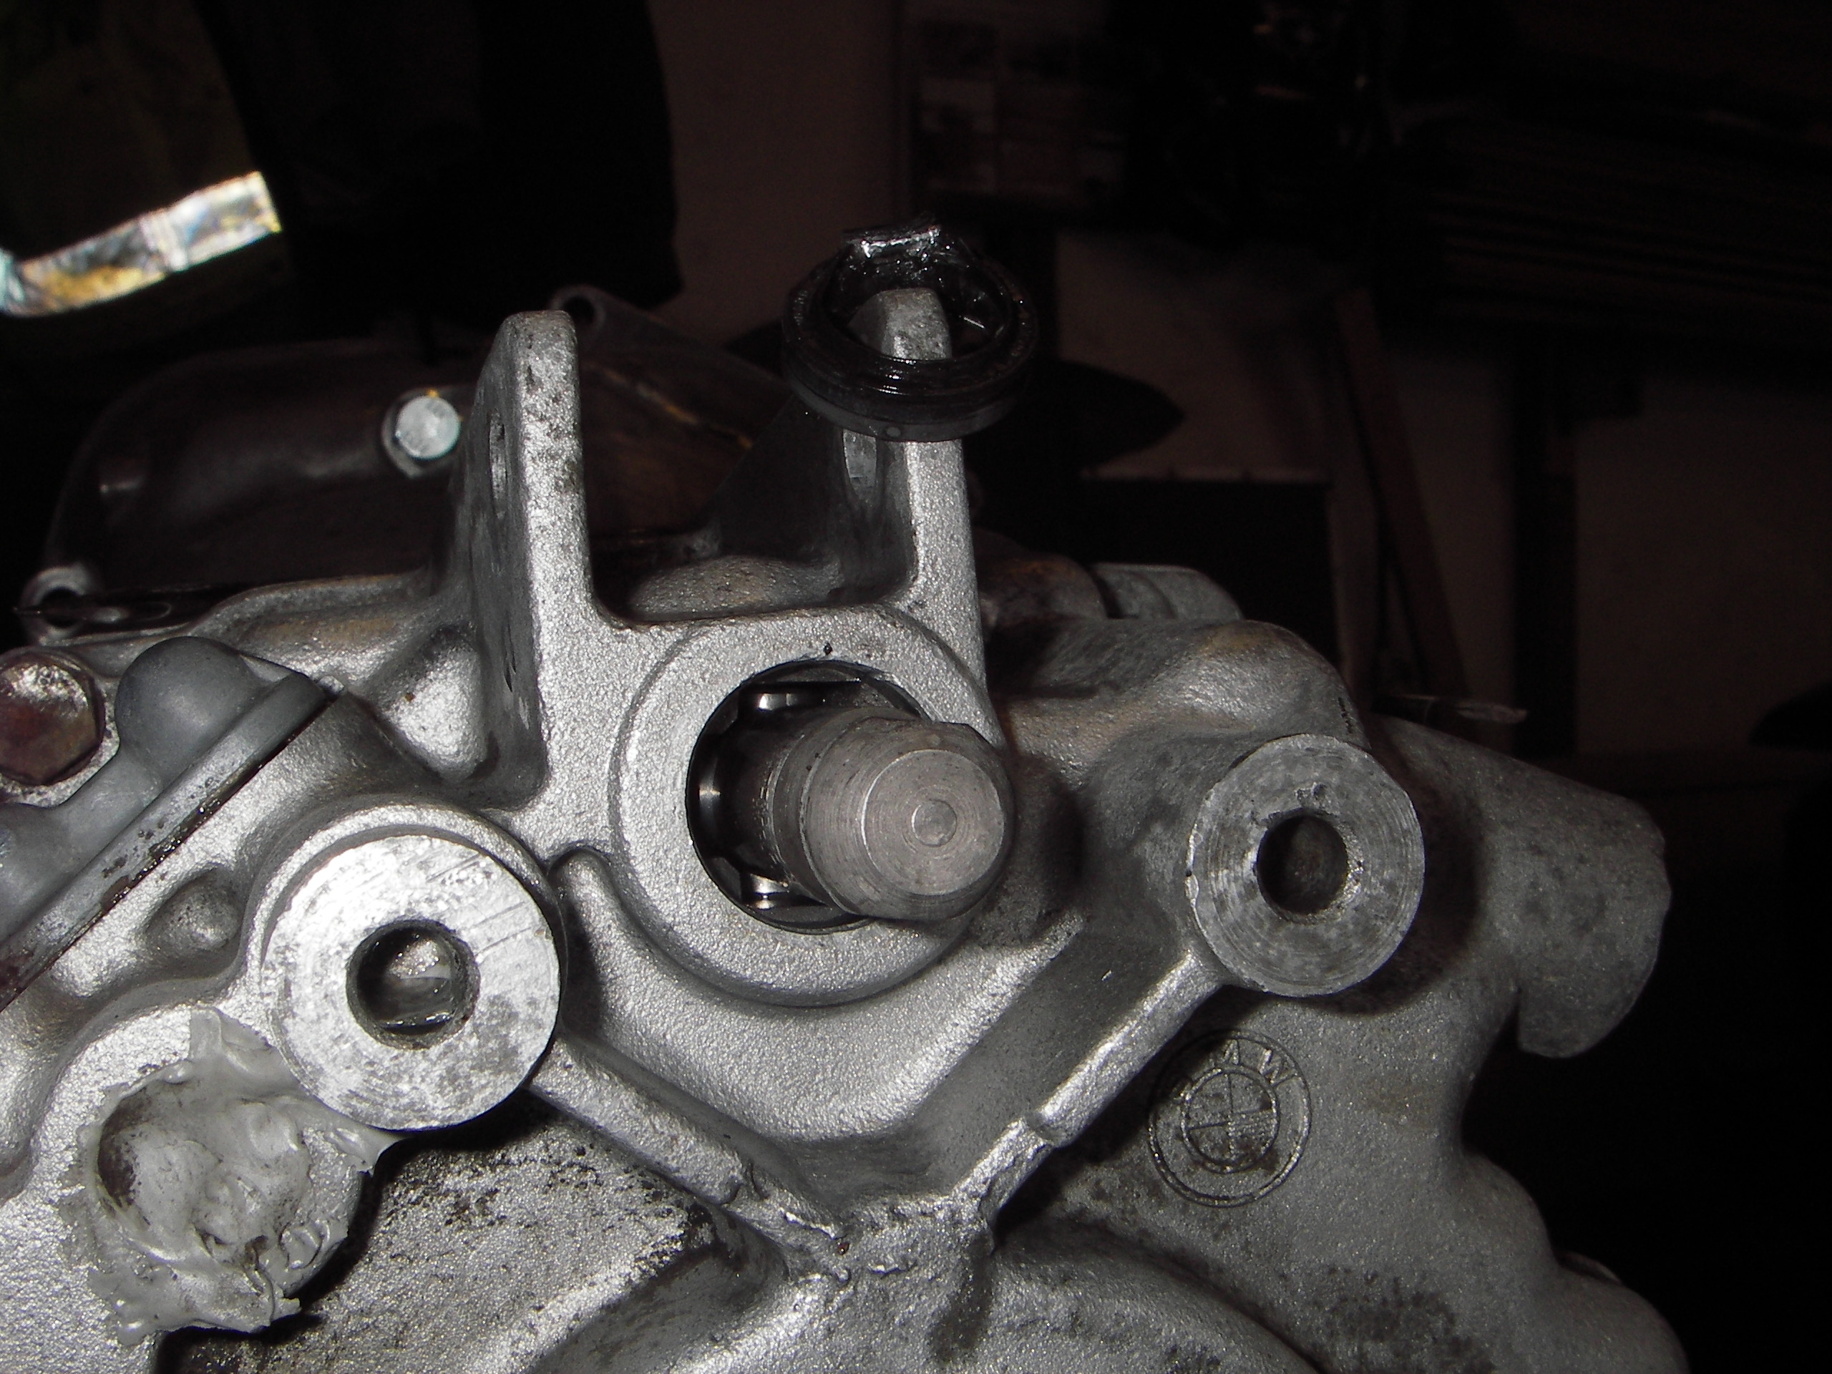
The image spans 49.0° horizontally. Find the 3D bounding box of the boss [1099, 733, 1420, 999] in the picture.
[{"bbox_3d":[0.035,0.017,0.204,0.025,0.025,0.021,0,-1,-17],"label":"boss"}]

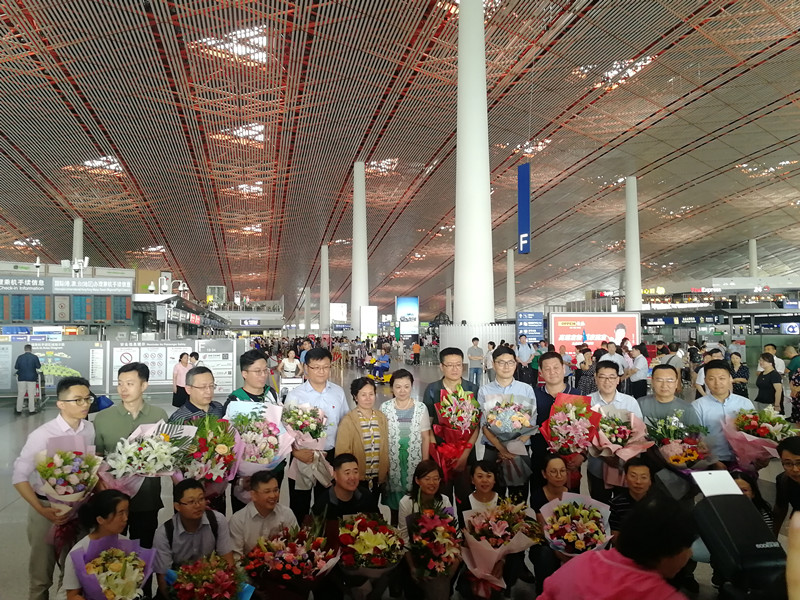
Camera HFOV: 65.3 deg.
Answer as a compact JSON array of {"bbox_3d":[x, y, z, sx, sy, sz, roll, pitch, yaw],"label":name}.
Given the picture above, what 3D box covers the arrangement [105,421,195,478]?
[{"bbox_3d":[-1.477,0.882,3.680,0.480,0.310,0.300,1,-3,-20],"label":"arrangement"}]

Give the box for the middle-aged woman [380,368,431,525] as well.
[{"bbox_3d":[0.040,1.338,4.657,0.410,1.640,0.280,0,-3,0],"label":"middle-aged woman"}]

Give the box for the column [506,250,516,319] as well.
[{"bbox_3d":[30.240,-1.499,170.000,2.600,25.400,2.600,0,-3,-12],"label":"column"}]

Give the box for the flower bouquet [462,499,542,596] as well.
[{"bbox_3d":[0.591,1.428,3.600,0.420,0.500,0.330,7,8,6],"label":"flower bouquet"}]

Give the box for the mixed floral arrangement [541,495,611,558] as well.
[{"bbox_3d":[1.027,1.319,3.650,0.380,0.300,0.280,-1,-3,9],"label":"mixed floral arrangement"}]

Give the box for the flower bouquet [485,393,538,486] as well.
[{"bbox_3d":[0.806,1.024,4.550,0.400,0.660,0.310,-1,-3,6],"label":"flower bouquet"}]

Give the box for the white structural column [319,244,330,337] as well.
[{"bbox_3d":[-14.277,-1.040,118.000,1.900,19.100,1.900,1,-3,-13],"label":"white structural column"}]

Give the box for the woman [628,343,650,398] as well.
[{"bbox_3d":[5.066,1.805,13.200,0.460,1.670,0.480,0,-3,-3],"label":"woman"}]

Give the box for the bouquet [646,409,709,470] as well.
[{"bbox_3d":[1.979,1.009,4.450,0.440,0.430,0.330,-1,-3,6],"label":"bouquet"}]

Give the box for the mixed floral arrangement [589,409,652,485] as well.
[{"bbox_3d":[1.413,0.941,3.980,0.400,0.470,0.300,-1,-3,14],"label":"mixed floral arrangement"}]

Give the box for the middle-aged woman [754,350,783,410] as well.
[{"bbox_3d":[5.559,1.589,9.400,0.330,1.600,0.460,1,-3,-16],"label":"middle-aged woman"}]

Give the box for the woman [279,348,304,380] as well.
[{"bbox_3d":[-2.557,1.929,14.559,0.520,1.544,0.320,0,-3,-3],"label":"woman"}]

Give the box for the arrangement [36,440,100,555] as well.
[{"bbox_3d":[-1.636,0.960,3.080,0.310,0.530,0.270,1,6,-16],"label":"arrangement"}]

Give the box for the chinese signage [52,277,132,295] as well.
[{"bbox_3d":[-11.081,-0.487,22.500,2.650,0.580,0.150,0,-3,-14],"label":"chinese signage"}]

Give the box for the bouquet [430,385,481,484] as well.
[{"bbox_3d":[0.395,0.948,4.400,0.330,0.670,0.260,7,1,3],"label":"bouquet"}]

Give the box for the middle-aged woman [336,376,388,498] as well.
[{"bbox_3d":[-0.271,1.361,4.558,0.430,1.589,0.280,1,-3,-18],"label":"middle-aged woman"}]

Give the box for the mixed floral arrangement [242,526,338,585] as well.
[{"bbox_3d":[-0.600,1.400,3.420,0.500,0.260,0.350,0,-3,-9],"label":"mixed floral arrangement"}]

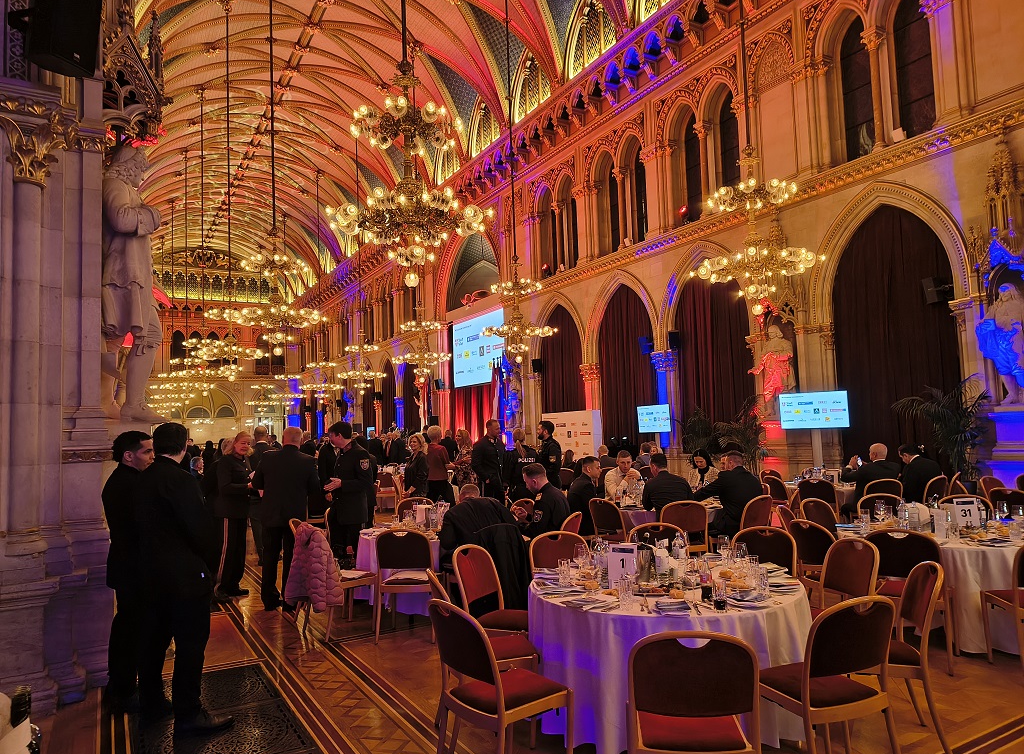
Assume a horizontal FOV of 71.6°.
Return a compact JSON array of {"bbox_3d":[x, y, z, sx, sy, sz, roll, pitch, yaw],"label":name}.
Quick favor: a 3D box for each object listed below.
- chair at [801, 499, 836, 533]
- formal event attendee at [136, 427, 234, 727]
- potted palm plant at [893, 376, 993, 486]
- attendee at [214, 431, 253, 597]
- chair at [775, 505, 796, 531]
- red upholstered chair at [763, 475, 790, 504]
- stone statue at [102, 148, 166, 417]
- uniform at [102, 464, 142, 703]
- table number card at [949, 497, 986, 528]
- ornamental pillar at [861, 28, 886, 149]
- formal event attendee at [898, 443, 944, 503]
[{"bbox_3d":[3.000,1.564,6.356,0.460,0.885,0.560,1,-5,-34],"label":"chair"},{"bbox_3d":[-2.006,1.170,4.310,0.520,1.780,0.400,-5,-5,32],"label":"formal event attendee"},{"bbox_3d":[8.152,1.193,13.474,1.450,2.420,1.350,-5,-5,31],"label":"potted palm plant"},{"bbox_3d":[-2.916,1.428,7.418,0.380,1.713,0.480,-2,-4,6],"label":"attendee"},{"bbox_3d":[2.563,1.569,6.091,0.550,0.900,0.470,-4,-5,24],"label":"chair"},{"bbox_3d":[3.668,1.758,9.436,0.570,0.880,0.490,-1,-4,-14],"label":"red upholstered chair"},{"bbox_3d":[-2.910,-0.725,5.400,0.620,2.127,0.720,0,-5,-29],"label":"stone statue"},{"bbox_3d":[-2.356,1.270,4.396,0.360,1.480,0.500,0,-5,-25],"label":"uniform"},{"bbox_3d":[3.293,0.990,5.132,0.155,0.210,0.080,-1,-4,-5],"label":"table number card"},{"bbox_3d":[8.408,-6.567,16.273,0.380,2.800,0.380,0,-5,-30],"label":"ornamental pillar"},{"bbox_3d":[4.755,1.435,8.497,0.540,1.270,0.800,2,-6,-41],"label":"formal event attendee"}]

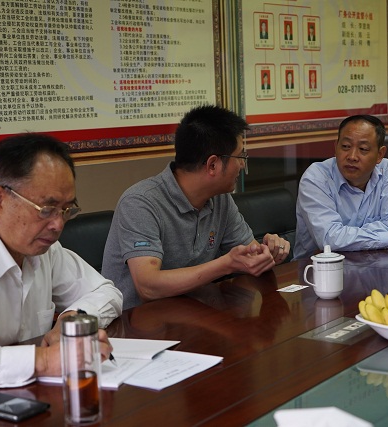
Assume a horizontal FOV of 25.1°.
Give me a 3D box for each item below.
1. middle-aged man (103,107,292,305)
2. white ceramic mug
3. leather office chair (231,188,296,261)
[{"bbox_3d":[-0.023,0.298,2.551,0.600,1.200,0.570,3,8,37],"label":"middle-aged man"},{"bbox_3d":[0.332,0.149,2.246,0.110,0.138,0.090,-2,7,0],"label":"white ceramic mug"},{"bbox_3d":[0.391,0.382,3.379,0.600,0.930,0.620,-8,8,-38],"label":"leather office chair"}]

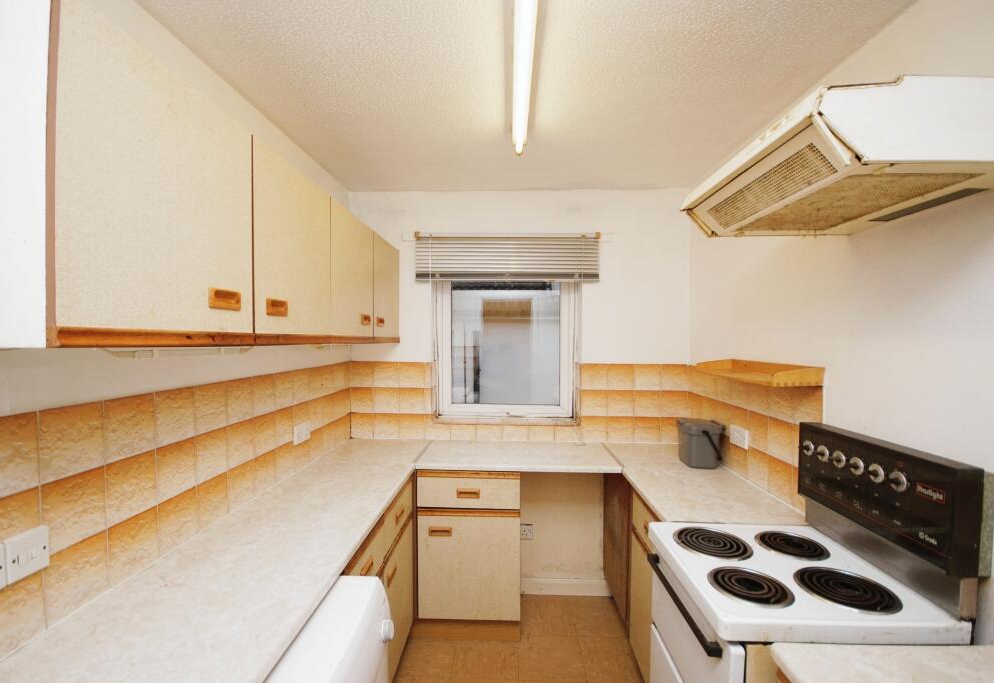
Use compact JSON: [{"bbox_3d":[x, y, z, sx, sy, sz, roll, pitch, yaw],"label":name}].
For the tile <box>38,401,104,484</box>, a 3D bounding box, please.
[{"bbox_3d":[-0.933,0.217,0.939,0.010,0.150,0.145,0,1,2],"label":"tile"}]

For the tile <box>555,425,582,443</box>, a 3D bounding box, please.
[{"bbox_3d":[0.412,0.535,2.482,0.150,0.100,0.010,0,0,2],"label":"tile"}]

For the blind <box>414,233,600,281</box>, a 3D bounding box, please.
[{"bbox_3d":[0.055,-0.481,2.446,1.056,0.273,0.050,0,1,2],"label":"blind"}]

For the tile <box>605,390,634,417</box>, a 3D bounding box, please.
[{"bbox_3d":[0.712,0.358,2.454,0.150,0.150,0.010,0,1,2],"label":"tile"}]

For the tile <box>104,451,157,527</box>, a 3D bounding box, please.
[{"bbox_3d":[-0.931,0.368,1.086,0.010,0.150,0.145,0,1,3],"label":"tile"}]

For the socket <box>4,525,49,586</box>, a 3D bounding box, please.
[{"bbox_3d":[-0.968,0.441,0.878,0.012,0.087,0.082,0,1,3],"label":"socket"}]

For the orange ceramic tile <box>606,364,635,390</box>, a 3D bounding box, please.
[{"bbox_3d":[0.712,0.208,2.453,0.150,0.150,0.010,0,1,2],"label":"orange ceramic tile"}]

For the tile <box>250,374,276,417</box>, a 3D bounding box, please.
[{"bbox_3d":[-0.928,0.214,1.693,0.010,0.154,0.143,0,1,3],"label":"tile"}]

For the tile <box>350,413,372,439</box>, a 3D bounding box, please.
[{"bbox_3d":[-0.799,0.503,2.541,0.134,0.149,0.010,0,1,3],"label":"tile"}]

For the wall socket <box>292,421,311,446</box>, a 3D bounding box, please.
[{"bbox_3d":[-0.881,0.414,1.925,0.018,0.086,0.146,0,1,3],"label":"wall socket"}]

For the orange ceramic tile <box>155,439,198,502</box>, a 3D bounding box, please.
[{"bbox_3d":[-0.925,0.366,1.227,0.010,0.150,0.145,0,1,3],"label":"orange ceramic tile"}]

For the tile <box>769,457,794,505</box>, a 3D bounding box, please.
[{"bbox_3d":[1.067,0.519,1.606,0.010,0.148,0.145,0,1,2],"label":"tile"}]

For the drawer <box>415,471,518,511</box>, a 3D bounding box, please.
[{"bbox_3d":[-0.127,0.720,2.280,0.502,0.183,0.410,0,1,3],"label":"drawer"}]

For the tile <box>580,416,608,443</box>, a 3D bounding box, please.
[{"bbox_3d":[0.563,0.511,2.482,0.150,0.150,0.010,0,1,2],"label":"tile"}]

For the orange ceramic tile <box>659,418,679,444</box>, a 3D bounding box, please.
[{"bbox_3d":[1.019,0.511,2.454,0.150,0.148,0.010,0,1,2],"label":"orange ceramic tile"}]

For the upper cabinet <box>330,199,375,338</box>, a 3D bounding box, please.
[{"bbox_3d":[-0.742,-0.255,1.783,0.305,0.530,0.490,0,0,2],"label":"upper cabinet"}]

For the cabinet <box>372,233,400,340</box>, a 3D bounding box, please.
[{"bbox_3d":[-0.721,-0.258,2.252,0.293,0.533,0.452,0,1,3],"label":"cabinet"}]

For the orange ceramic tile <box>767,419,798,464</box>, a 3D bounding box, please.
[{"bbox_3d":[1.085,0.377,1.620,0.010,0.151,0.149,0,1,3],"label":"orange ceramic tile"}]

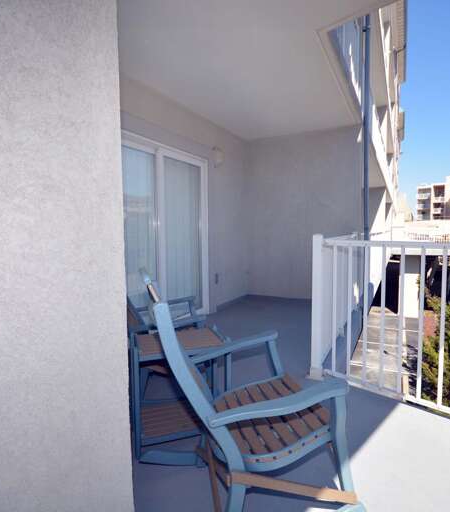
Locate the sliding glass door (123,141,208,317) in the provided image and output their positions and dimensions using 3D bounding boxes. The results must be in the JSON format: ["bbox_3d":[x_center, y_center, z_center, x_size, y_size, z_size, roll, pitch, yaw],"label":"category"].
[{"bbox_3d":[-0.729,-0.182,3.527,0.120,2.060,1.860,2,5,30],"label":"sliding glass door"}]

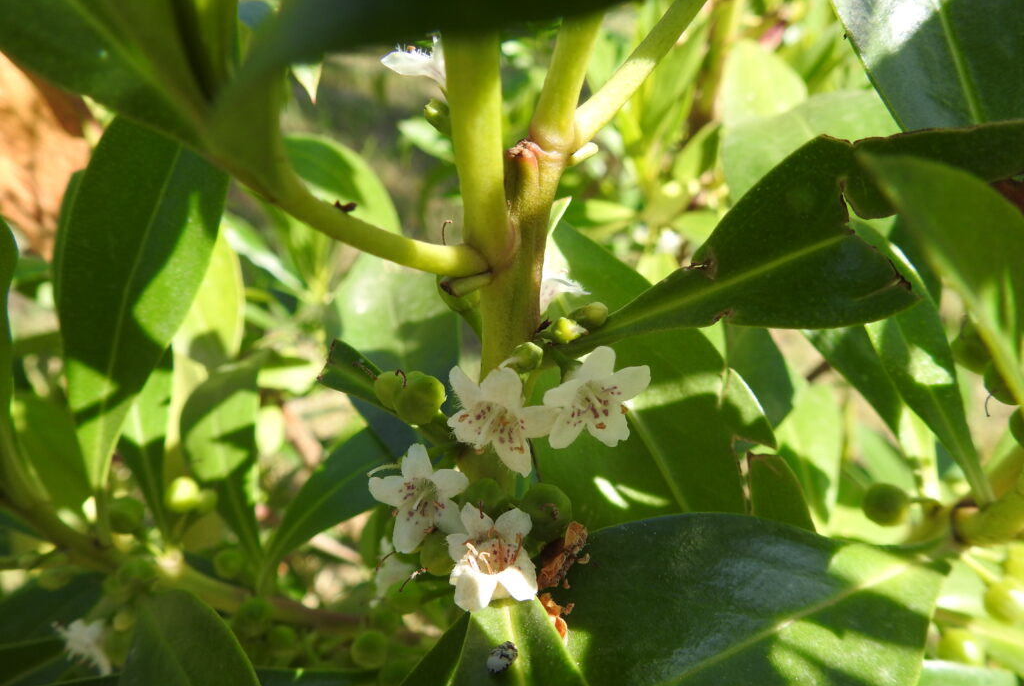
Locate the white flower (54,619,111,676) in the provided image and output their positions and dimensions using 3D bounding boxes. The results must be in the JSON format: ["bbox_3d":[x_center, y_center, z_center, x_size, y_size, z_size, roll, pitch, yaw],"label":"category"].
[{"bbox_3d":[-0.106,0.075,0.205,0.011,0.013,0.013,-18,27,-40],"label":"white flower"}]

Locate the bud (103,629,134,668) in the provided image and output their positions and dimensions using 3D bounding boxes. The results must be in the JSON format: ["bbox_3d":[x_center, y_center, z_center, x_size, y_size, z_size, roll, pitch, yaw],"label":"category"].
[{"bbox_3d":[-0.094,0.074,0.200,0.008,0.009,0.008,0,16,0],"label":"bud"}]

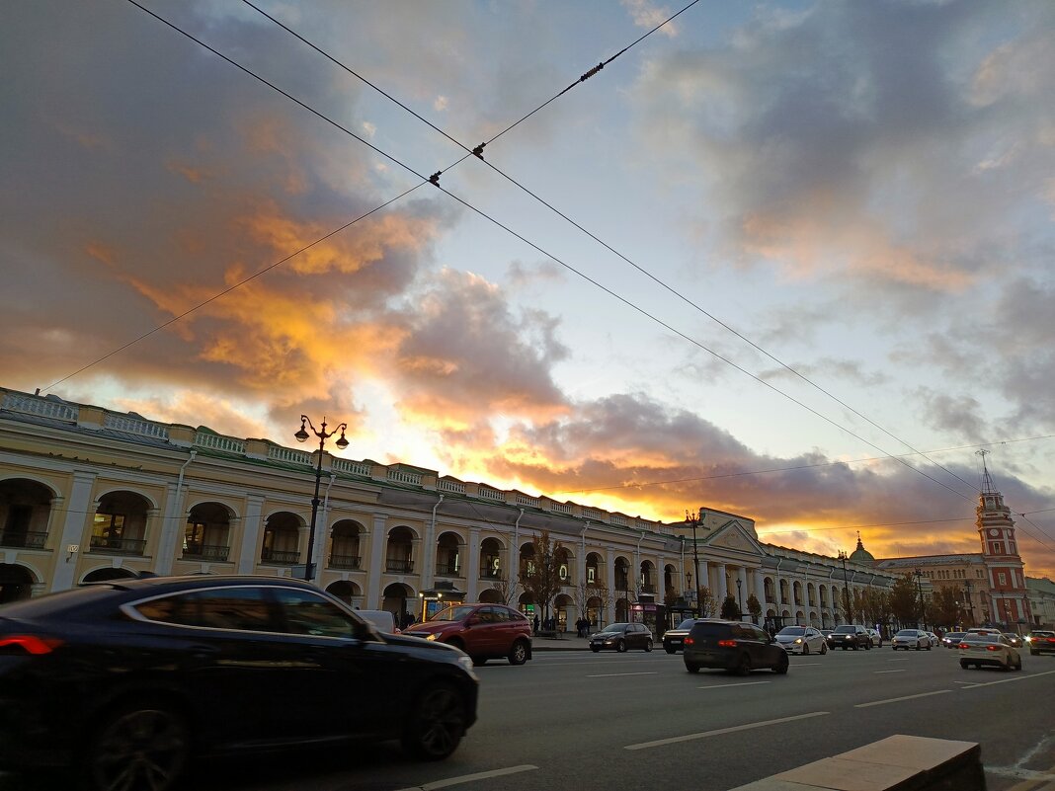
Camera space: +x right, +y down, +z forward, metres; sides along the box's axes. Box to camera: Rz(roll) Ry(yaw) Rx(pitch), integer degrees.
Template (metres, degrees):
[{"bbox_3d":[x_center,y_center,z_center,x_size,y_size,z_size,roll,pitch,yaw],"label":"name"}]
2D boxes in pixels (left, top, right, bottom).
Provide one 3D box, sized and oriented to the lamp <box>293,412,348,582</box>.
[{"bbox_3d":[-9.073,5.618,29.670,0.620,9.750,2.650,-15,-24,40],"label":"lamp"}]

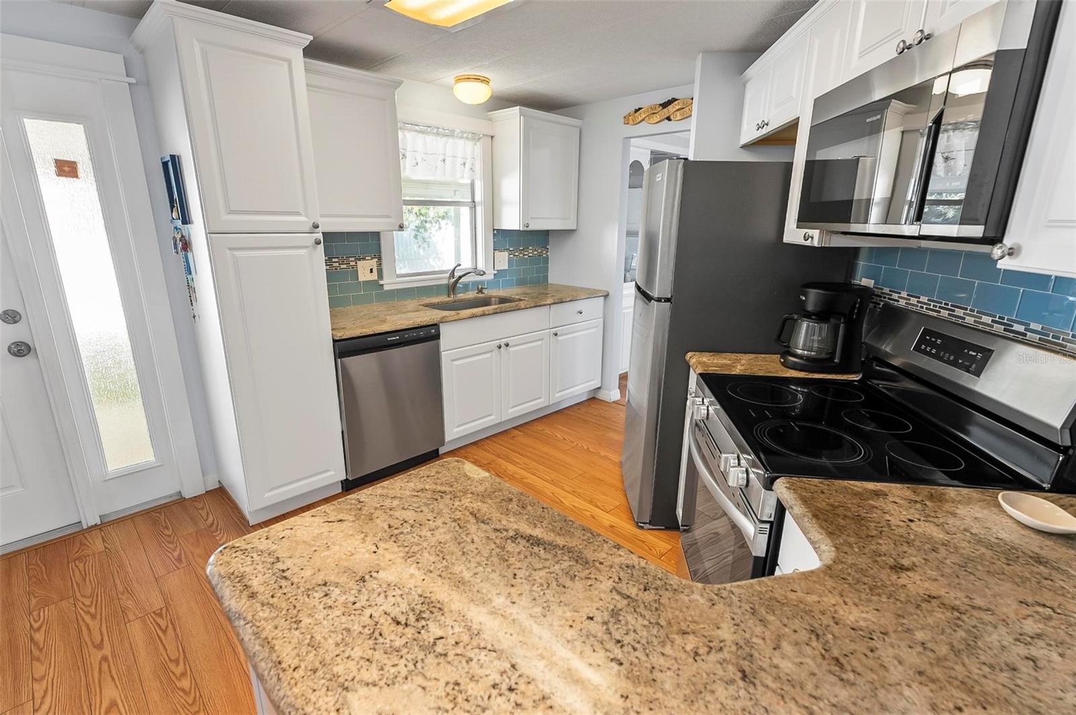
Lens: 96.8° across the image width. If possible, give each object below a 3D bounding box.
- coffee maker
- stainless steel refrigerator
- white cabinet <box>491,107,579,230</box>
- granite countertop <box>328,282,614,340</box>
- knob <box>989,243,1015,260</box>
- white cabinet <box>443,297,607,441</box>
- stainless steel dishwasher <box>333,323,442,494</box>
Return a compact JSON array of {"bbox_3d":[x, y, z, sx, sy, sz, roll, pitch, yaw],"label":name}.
[{"bbox_3d":[1.081,-0.122,1.822,0.284,0.321,0.186,3,16,5],"label":"coffee maker"},{"bbox_3d":[0.890,-0.059,2.450,0.774,1.688,0.724,3,16,5],"label":"stainless steel refrigerator"},{"bbox_3d":[-0.003,-1.382,3.638,0.342,0.797,0.653,16,22,42],"label":"white cabinet"},{"bbox_3d":[-0.442,-0.368,3.254,0.643,0.042,2.186,16,22,42],"label":"granite countertop"},{"bbox_3d":[0.831,-0.189,0.854,0.031,0.031,0.031,3,16,5],"label":"knob"},{"bbox_3d":[-0.234,-0.010,3.607,0.593,0.822,1.558,16,22,42],"label":"white cabinet"},{"bbox_3d":[-0.990,0.215,2.852,0.598,0.872,0.616,16,22,42],"label":"stainless steel dishwasher"}]

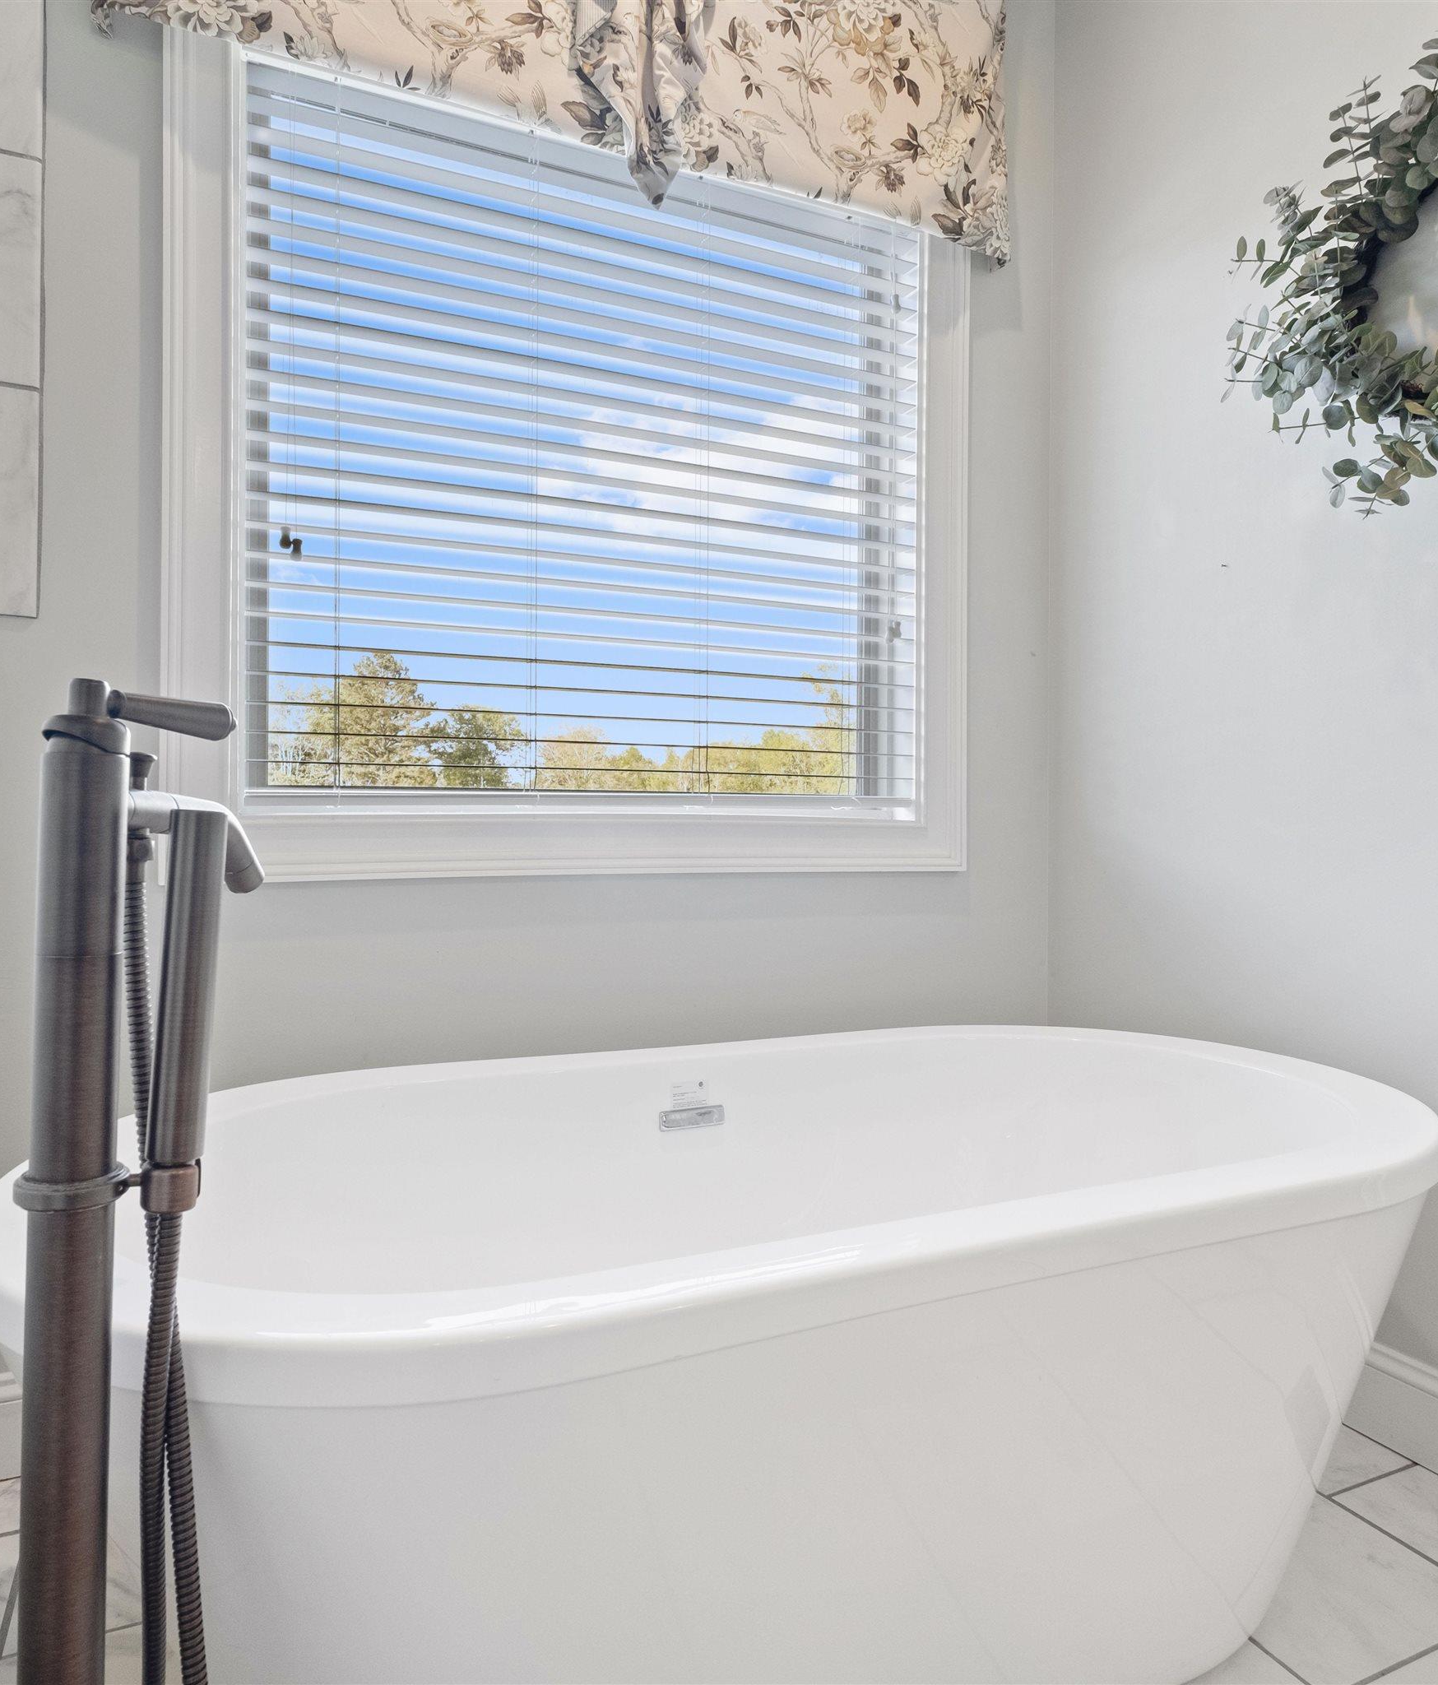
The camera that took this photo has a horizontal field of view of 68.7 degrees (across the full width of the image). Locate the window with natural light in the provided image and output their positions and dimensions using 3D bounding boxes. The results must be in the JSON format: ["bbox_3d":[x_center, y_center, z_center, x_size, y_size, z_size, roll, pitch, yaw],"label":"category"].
[{"bbox_3d":[-0.170,-0.610,1.800,1.190,1.130,0.100,0,1,-23],"label":"window with natural light"}]

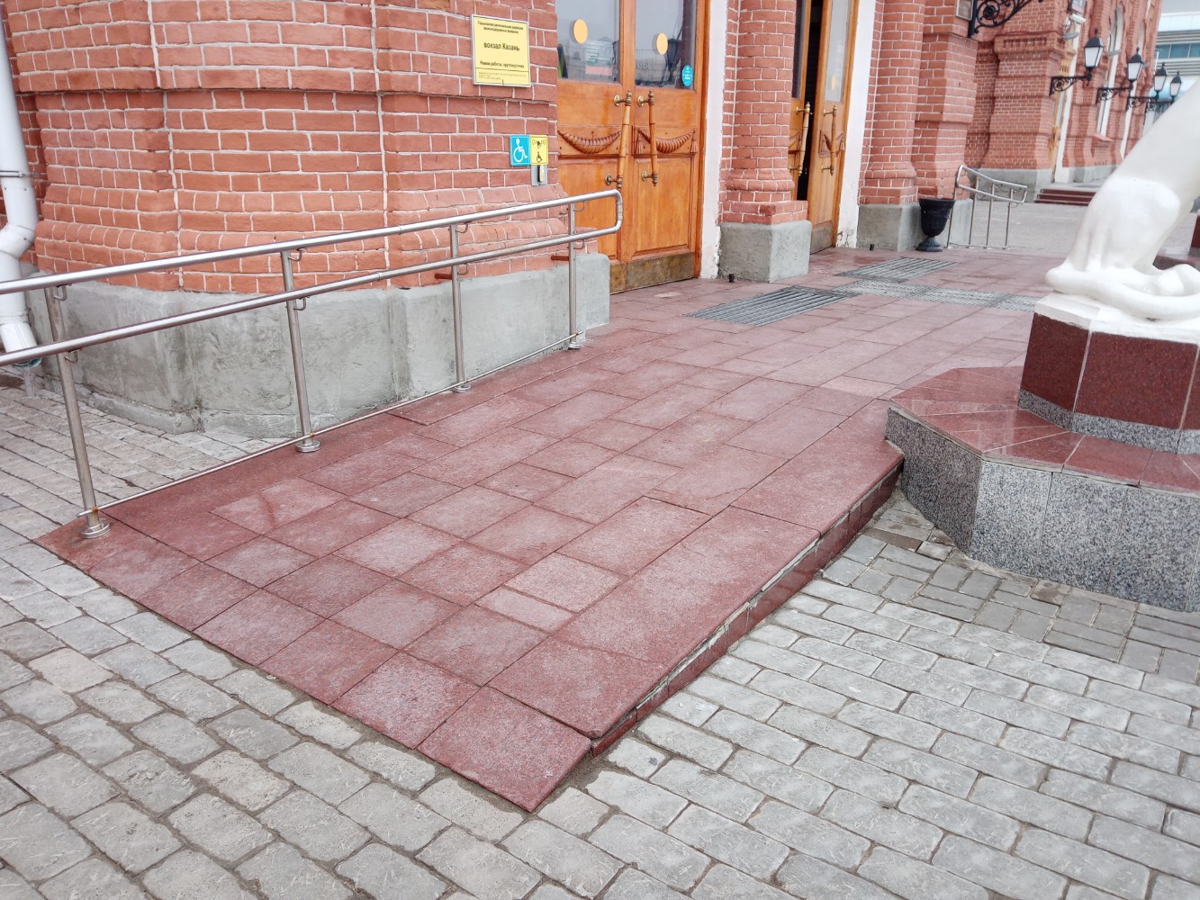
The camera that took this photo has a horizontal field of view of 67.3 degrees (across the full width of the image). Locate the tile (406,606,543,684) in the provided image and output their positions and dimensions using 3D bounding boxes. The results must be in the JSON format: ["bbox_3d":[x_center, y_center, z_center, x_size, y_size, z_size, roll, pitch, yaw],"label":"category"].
[{"bbox_3d":[-0.323,0.526,2.391,0.291,0.030,0.267,13,27,35],"label":"tile"}]

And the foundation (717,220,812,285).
[{"bbox_3d":[1.547,-1.891,8.438,0.540,0.500,0.820,13,23,34],"label":"foundation"}]

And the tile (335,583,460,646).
[{"bbox_3d":[-0.564,0.465,2.513,0.288,0.025,0.253,13,26,33],"label":"tile"}]

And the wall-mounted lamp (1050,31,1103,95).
[{"bbox_3d":[11.969,-9.713,22.603,1.095,1.528,0.395,13,23,33],"label":"wall-mounted lamp"}]

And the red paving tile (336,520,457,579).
[{"bbox_3d":[-0.642,0.321,2.888,0.290,0.025,0.307,13,26,33],"label":"red paving tile"}]

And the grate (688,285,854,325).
[{"bbox_3d":[1.306,-1.052,6.601,0.605,0.030,1.702,13,22,35],"label":"grate"}]

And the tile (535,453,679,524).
[{"bbox_3d":[0.038,0.156,3.481,0.291,0.030,0.571,14,27,33],"label":"tile"}]

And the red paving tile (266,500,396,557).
[{"bbox_3d":[-0.895,0.275,3.091,0.306,0.030,0.327,13,27,35],"label":"red paving tile"}]

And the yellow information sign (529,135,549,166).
[{"bbox_3d":[-0.339,-1.684,5.065,0.020,0.157,0.152,13,23,34],"label":"yellow information sign"}]

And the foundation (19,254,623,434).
[{"bbox_3d":[-1.493,-0.778,5.395,2.419,0.718,2.665,13,22,35],"label":"foundation"}]

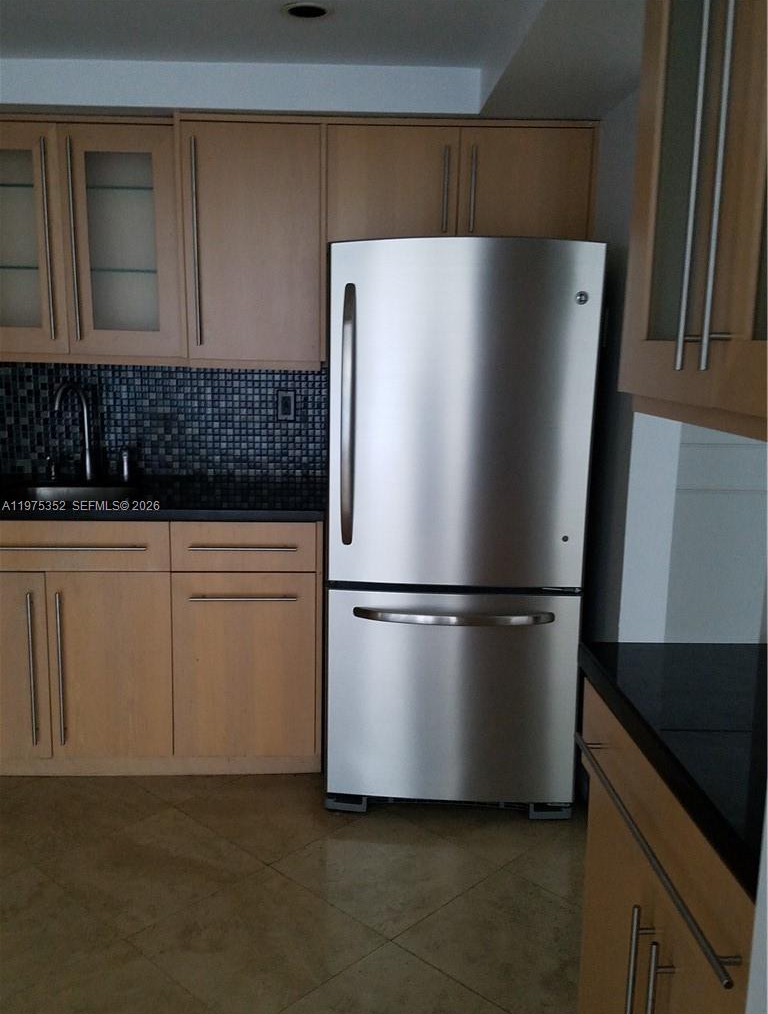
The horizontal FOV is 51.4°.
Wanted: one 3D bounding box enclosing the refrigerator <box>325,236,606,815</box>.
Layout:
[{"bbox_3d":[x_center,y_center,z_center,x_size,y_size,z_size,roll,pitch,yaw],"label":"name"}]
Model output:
[{"bbox_3d":[0.233,0.053,2.676,0.753,1.715,0.820,1,11,3],"label":"refrigerator"}]

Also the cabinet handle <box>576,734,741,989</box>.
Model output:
[{"bbox_3d":[0.339,0.422,1.044,0.036,0.012,0.523,0,11,-3],"label":"cabinet handle"}]

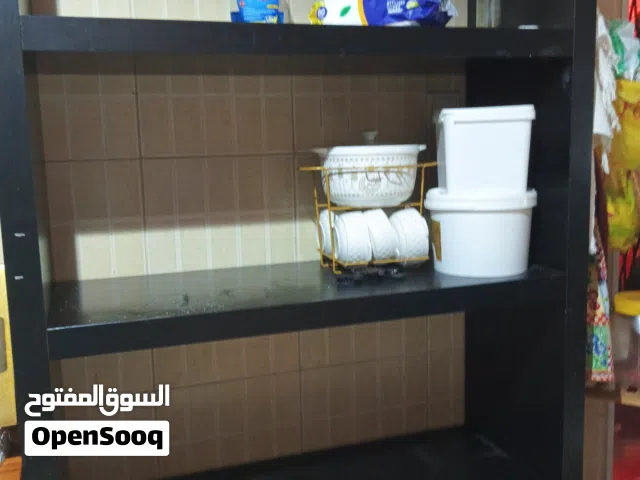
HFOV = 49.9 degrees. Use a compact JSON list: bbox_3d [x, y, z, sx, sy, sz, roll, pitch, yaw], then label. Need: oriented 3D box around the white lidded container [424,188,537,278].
[{"bbox_3d":[0.305,-0.018,1.309,0.206,0.148,0.206,-1,8,0],"label":"white lidded container"}]

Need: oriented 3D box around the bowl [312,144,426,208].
[{"bbox_3d":[0.102,-0.124,1.347,0.240,0.112,0.189,-4,9,-19],"label":"bowl"}]

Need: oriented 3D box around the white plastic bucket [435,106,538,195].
[{"bbox_3d":[0.300,-0.166,1.287,0.164,0.155,0.164,-1,8,5],"label":"white plastic bucket"}]

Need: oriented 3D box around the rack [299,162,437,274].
[{"bbox_3d":[0.102,-0.048,1.357,0.293,0.203,0.194,-4,9,-19],"label":"rack"}]

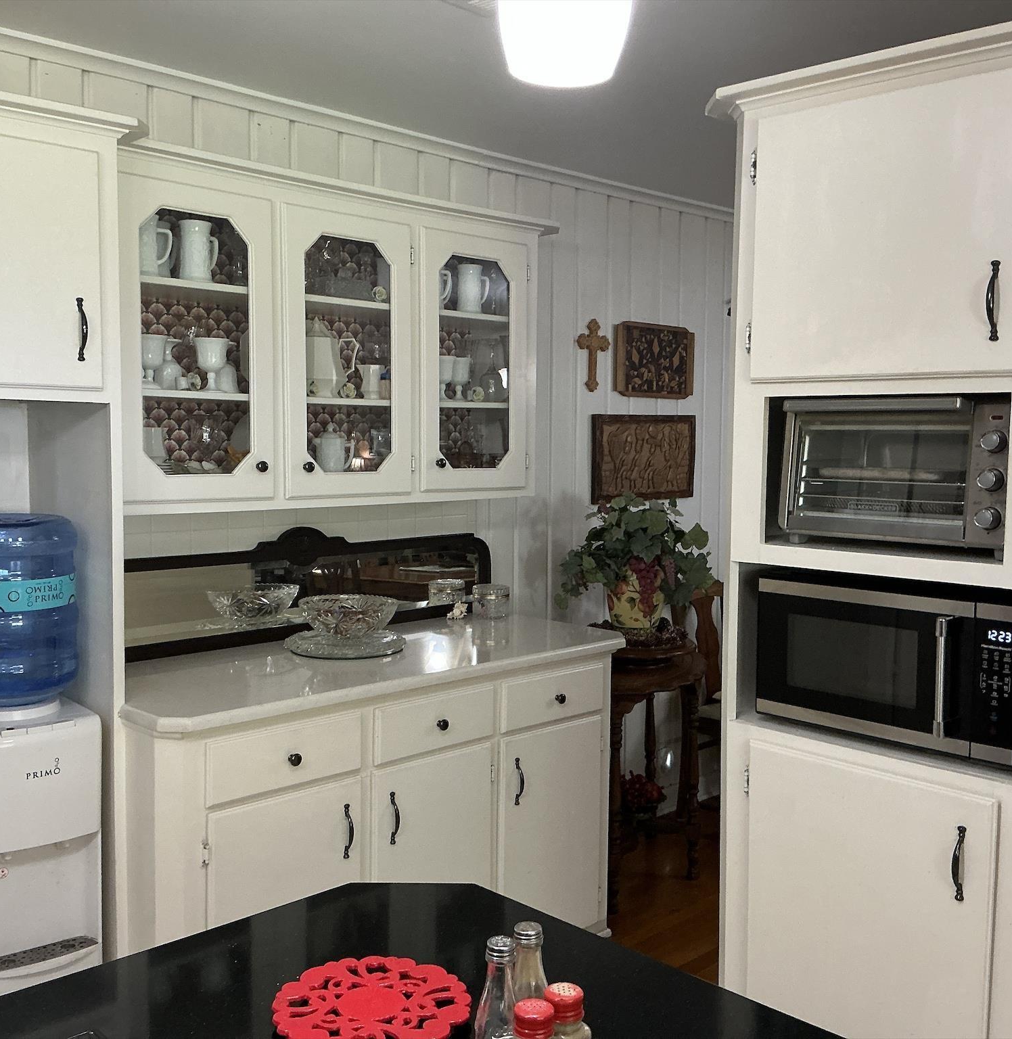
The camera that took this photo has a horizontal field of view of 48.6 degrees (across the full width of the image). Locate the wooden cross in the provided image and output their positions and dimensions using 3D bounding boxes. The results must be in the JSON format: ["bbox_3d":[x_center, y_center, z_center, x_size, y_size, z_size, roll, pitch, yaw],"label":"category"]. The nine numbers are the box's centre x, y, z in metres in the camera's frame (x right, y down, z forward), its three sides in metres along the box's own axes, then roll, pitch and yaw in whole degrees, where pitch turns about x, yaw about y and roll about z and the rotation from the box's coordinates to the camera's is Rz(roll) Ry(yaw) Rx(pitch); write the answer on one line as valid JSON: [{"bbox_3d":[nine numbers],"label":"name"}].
[{"bbox_3d":[0.325,-0.607,4.151,0.180,0.270,0.020,-4,6,-44],"label":"wooden cross"}]

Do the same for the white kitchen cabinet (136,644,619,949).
[{"bbox_3d":[-0.422,0.843,3.143,1.485,0.886,0.625,-4,6,-44],"label":"white kitchen cabinet"}]

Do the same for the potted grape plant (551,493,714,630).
[{"bbox_3d":[0.440,0.147,3.860,0.530,0.460,0.470,-4,6,-44],"label":"potted grape plant"}]

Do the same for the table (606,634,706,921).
[{"bbox_3d":[0.433,0.839,3.881,0.500,0.800,0.500,1,4,0],"label":"table"}]

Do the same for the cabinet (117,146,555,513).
[{"bbox_3d":[-0.489,-0.471,3.158,1.490,0.849,0.345,-4,6,-44],"label":"cabinet"}]

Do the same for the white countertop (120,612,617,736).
[{"bbox_3d":[-0.380,0.390,3.126,1.573,0.036,0.650,-4,6,-44],"label":"white countertop"}]

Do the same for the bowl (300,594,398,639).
[{"bbox_3d":[-0.445,0.282,3.175,0.275,0.104,0.275,1,4,0],"label":"bowl"}]

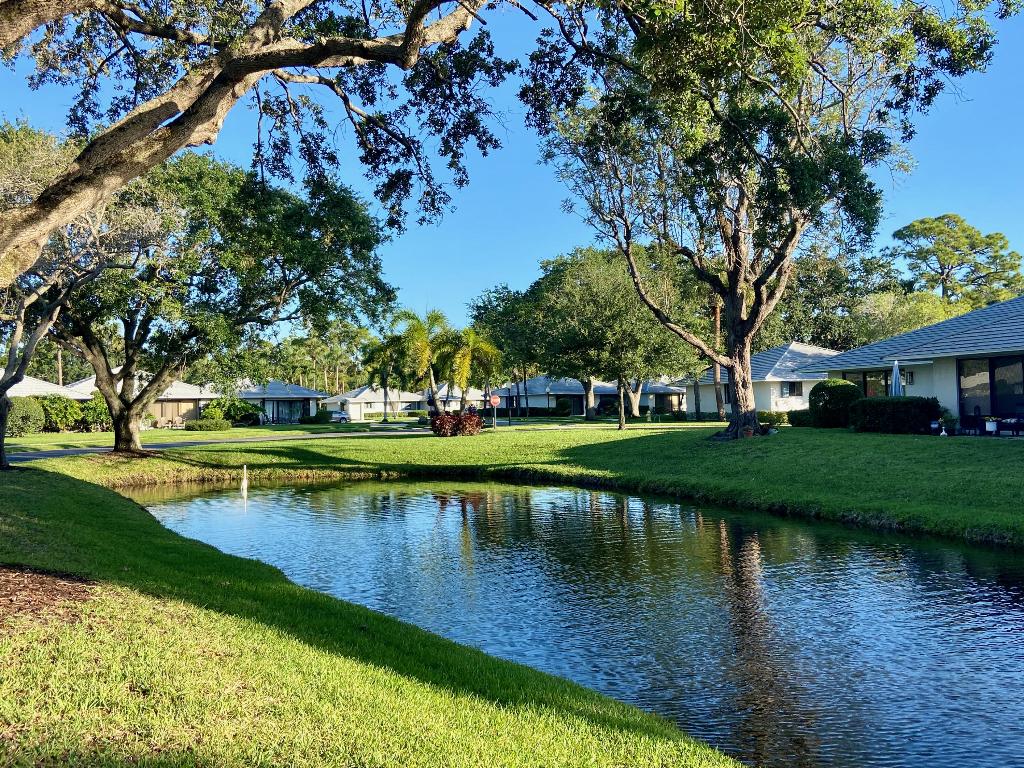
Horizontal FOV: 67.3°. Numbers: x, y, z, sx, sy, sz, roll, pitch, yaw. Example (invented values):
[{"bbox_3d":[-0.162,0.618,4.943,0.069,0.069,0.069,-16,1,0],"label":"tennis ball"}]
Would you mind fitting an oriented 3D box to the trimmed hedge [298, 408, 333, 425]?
[{"bbox_3d":[-18.907,3.127,74.000,3.270,1.540,1.900,0,-2,0],"label":"trimmed hedge"}]

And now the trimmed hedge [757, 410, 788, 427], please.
[{"bbox_3d":[14.002,1.862,41.500,1.900,0.809,1.000,-1,-2,19],"label":"trimmed hedge"}]

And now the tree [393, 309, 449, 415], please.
[{"bbox_3d":[-5.062,-0.735,43.500,3.170,7.070,3.200,0,-2,0],"label":"tree"}]

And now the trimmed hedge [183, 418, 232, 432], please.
[{"bbox_3d":[-21.775,2.953,55.000,3.500,0.930,1.600,1,-2,-22],"label":"trimmed hedge"}]

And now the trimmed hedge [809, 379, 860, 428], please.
[{"bbox_3d":[13.586,0.819,32.300,2.270,2.100,2.100,0,-2,0],"label":"trimmed hedge"}]

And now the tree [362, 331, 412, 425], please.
[{"bbox_3d":[-13.381,-0.720,82.000,5.000,9.542,5.000,0,-2,0],"label":"tree"}]

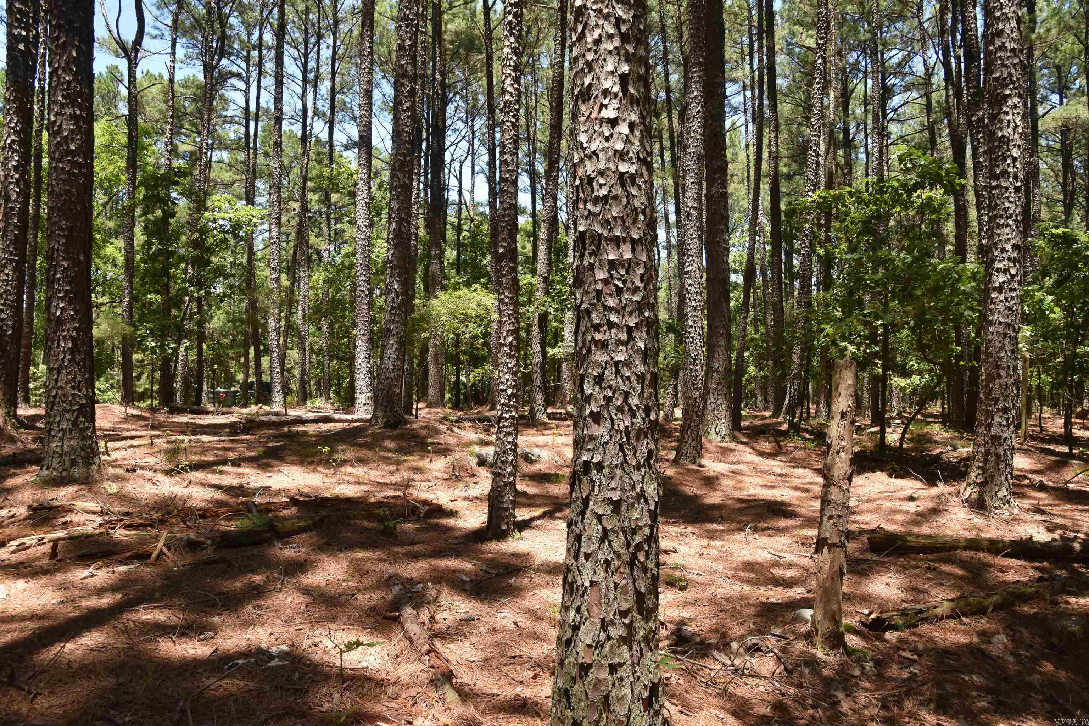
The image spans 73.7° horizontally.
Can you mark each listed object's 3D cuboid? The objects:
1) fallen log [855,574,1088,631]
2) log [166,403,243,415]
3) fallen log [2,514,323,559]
[{"bbox_3d":[2.708,1.486,4.500,1.739,0.135,0.170,-1,1,-20],"label":"fallen log"},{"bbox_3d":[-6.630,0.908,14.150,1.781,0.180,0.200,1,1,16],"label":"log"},{"bbox_3d":[-2.706,1.258,5.350,2.029,0.200,0.240,3,0,-26],"label":"fallen log"}]

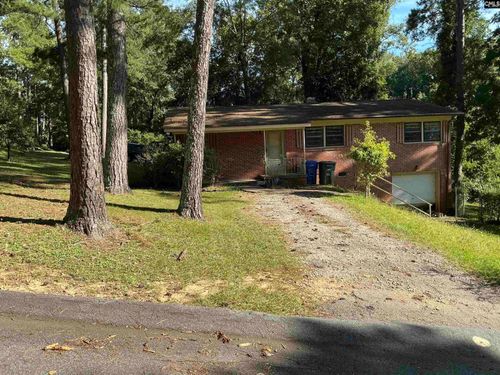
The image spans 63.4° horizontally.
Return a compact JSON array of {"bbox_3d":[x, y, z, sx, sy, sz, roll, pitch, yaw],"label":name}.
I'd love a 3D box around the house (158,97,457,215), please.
[{"bbox_3d":[2.981,-1.745,23.552,14.900,6.200,9.700,-4,6,-8],"label":"house"}]

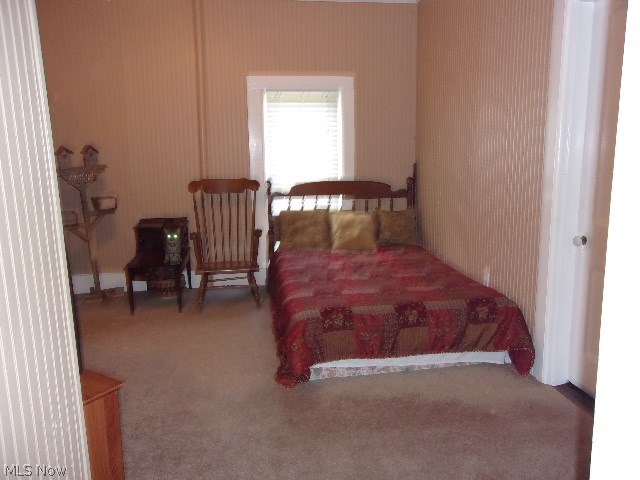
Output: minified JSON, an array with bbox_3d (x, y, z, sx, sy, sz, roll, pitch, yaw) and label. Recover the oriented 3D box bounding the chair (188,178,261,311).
[{"bbox_3d":[-0.872,0.003,4.699,0.661,1.134,0.737,-2,10,-3],"label":"chair"}]

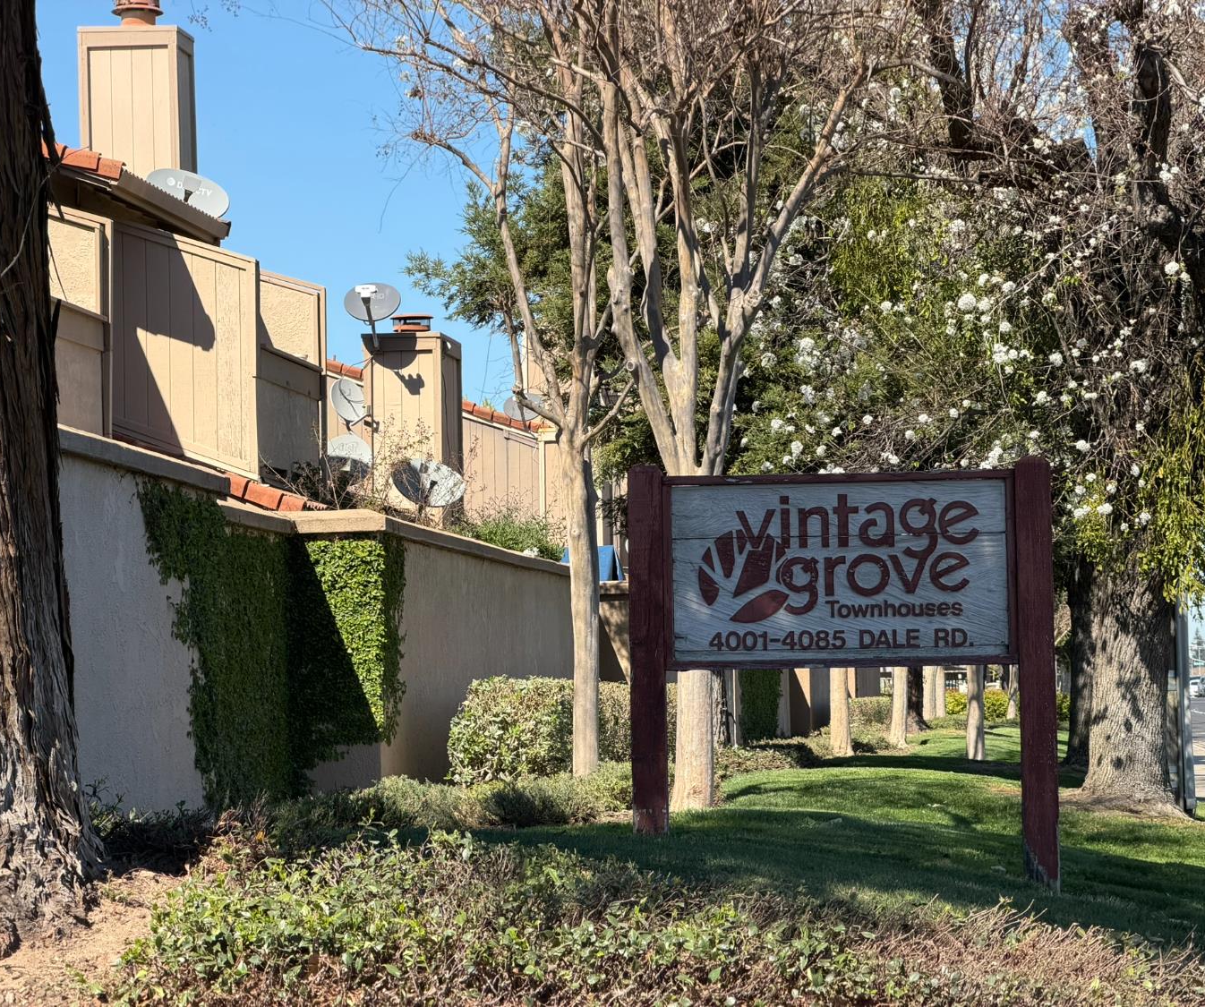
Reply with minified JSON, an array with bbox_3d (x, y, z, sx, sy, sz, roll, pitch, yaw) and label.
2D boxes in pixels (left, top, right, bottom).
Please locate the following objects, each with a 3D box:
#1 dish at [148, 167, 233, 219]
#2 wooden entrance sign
[{"bbox_3d":[-3.734,-2.797,35.000,0.800,0.550,0.450,0,-3,-17],"label":"dish"},{"bbox_3d":[1.076,0.772,17.300,1.890,1.910,0.155,-1,-3,6],"label":"wooden entrance sign"}]

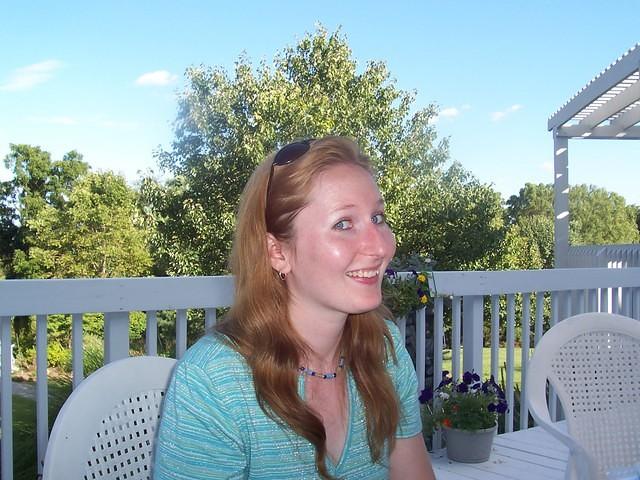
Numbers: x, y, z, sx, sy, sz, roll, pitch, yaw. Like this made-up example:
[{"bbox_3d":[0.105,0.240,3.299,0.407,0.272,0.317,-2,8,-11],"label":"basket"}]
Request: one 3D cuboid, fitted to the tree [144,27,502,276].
[{"bbox_3d":[0.068,-1.071,13.200,6.800,6.100,6.000,0,0,0],"label":"tree"}]

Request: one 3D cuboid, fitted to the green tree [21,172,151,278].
[{"bbox_3d":[-5.827,0.435,17.000,3.250,4.220,3.200,0,0,0],"label":"green tree"}]

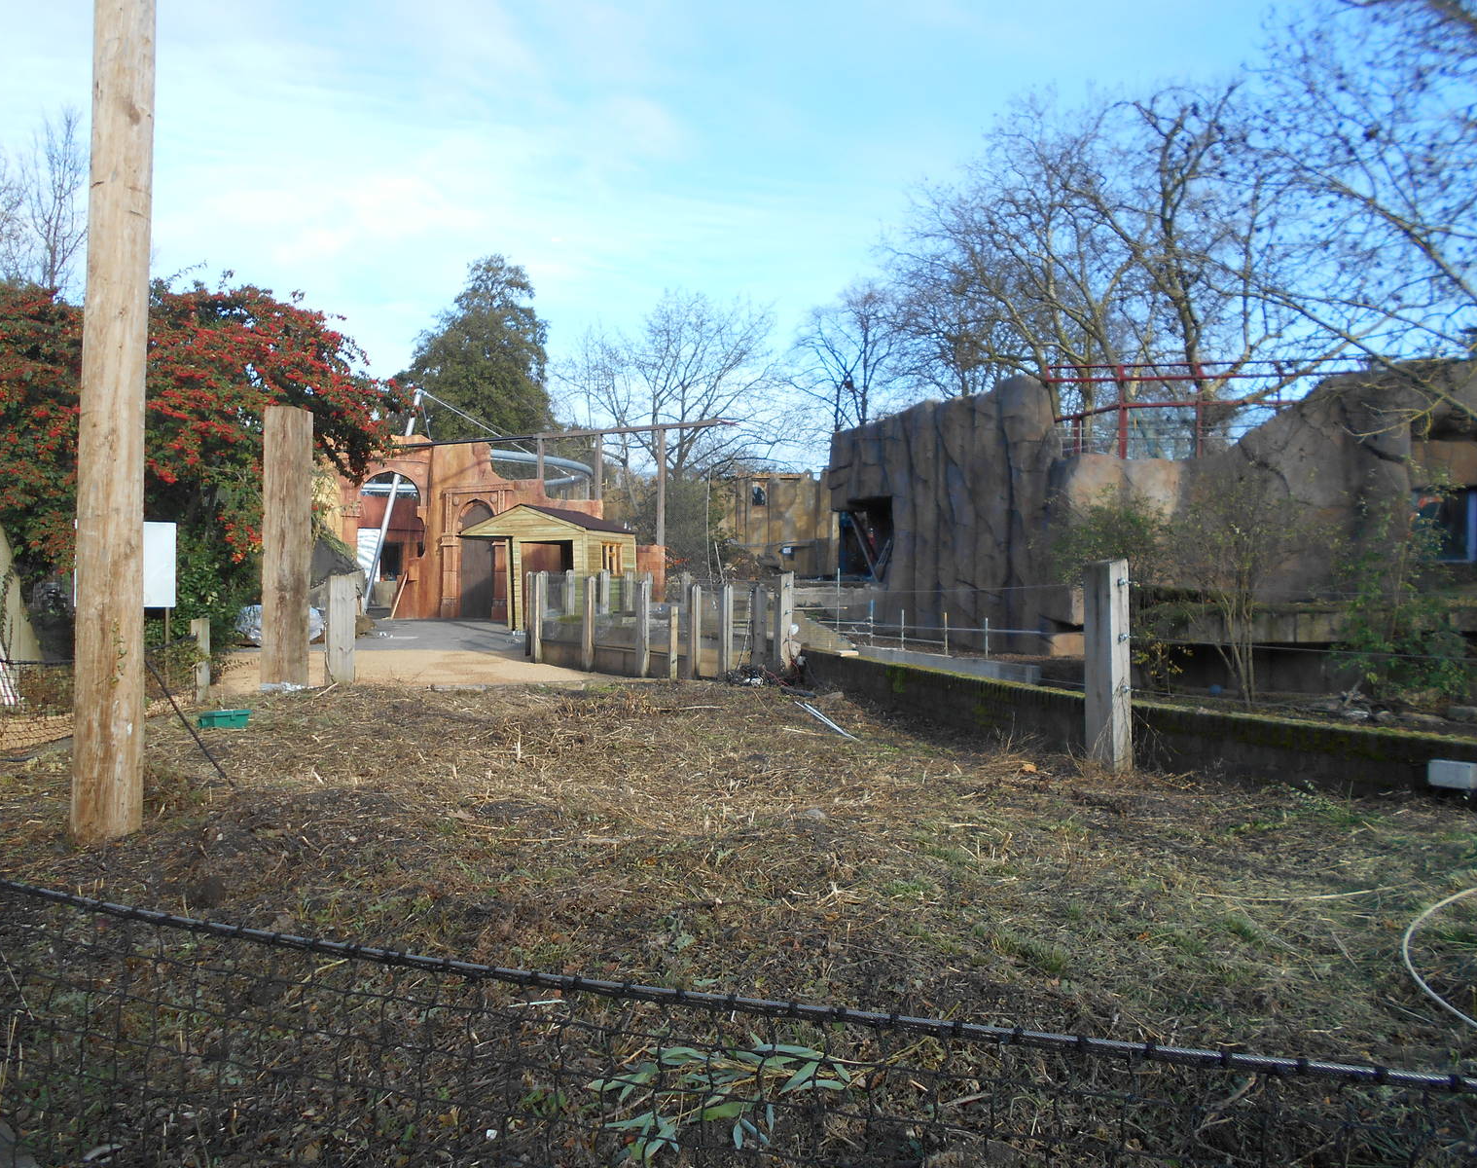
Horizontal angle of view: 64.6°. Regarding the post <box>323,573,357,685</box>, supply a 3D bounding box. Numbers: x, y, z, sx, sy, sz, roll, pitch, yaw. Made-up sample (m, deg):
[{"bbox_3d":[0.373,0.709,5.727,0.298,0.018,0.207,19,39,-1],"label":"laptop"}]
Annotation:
[{"bbox_3d":[-4.415,0.507,13.000,0.280,1.217,0.160,1,-1,-35],"label":"post"}]

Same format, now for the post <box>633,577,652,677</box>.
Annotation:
[{"bbox_3d":[-1.135,0.520,13.900,0.140,1.170,0.150,0,0,-25],"label":"post"}]

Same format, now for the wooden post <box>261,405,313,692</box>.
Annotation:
[{"bbox_3d":[-4.862,-0.406,12.600,0.500,3.027,0.350,0,-1,-21],"label":"wooden post"}]

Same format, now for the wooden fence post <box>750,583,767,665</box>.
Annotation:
[{"bbox_3d":[0.292,0.626,16.500,0.150,1.201,0.150,-1,-1,35],"label":"wooden fence post"}]

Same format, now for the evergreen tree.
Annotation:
[{"bbox_3d":[-11.104,-6.527,50.000,6.600,15.186,6.600,0,-1,0],"label":"evergreen tree"}]

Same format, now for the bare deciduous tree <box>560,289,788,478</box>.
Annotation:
[{"bbox_3d":[-2.850,-6.200,55.000,10.300,14.700,9.500,0,0,0],"label":"bare deciduous tree"}]

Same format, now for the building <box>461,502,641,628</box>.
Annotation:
[{"bbox_3d":[-5.060,-0.440,31.400,3.350,3.200,3.700,0,0,12],"label":"building"}]

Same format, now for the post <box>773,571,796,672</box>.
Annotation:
[{"bbox_3d":[0.542,0.449,13.700,0.160,1.180,0.210,0,0,-19],"label":"post"}]

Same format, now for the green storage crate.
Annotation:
[{"bbox_3d":[-3.999,1.051,9.100,0.240,0.135,0.340,0,0,40],"label":"green storage crate"}]

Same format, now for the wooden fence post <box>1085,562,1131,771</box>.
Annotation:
[{"bbox_3d":[2.403,0.526,7.600,0.160,1.360,0.260,0,-1,-22],"label":"wooden fence post"}]

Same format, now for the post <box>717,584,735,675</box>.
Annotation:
[{"bbox_3d":[-0.147,0.549,13.900,0.140,1.120,0.150,0,0,-25],"label":"post"}]

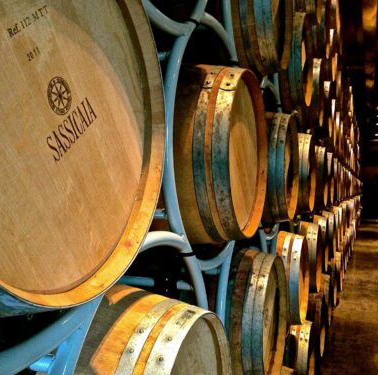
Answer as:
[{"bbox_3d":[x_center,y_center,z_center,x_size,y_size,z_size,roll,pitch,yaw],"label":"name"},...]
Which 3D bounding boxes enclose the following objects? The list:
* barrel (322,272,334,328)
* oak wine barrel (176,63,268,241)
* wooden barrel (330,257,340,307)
[{"bbox_3d":[1.175,1.293,5.609,0.940,0.690,0.690,0,0,20],"label":"barrel"},{"bbox_3d":[-0.221,-0.117,1.816,0.940,0.690,0.690,0,0,21],"label":"oak wine barrel"},{"bbox_3d":[1.497,1.258,6.420,0.940,0.700,0.700,1,0,21],"label":"wooden barrel"}]

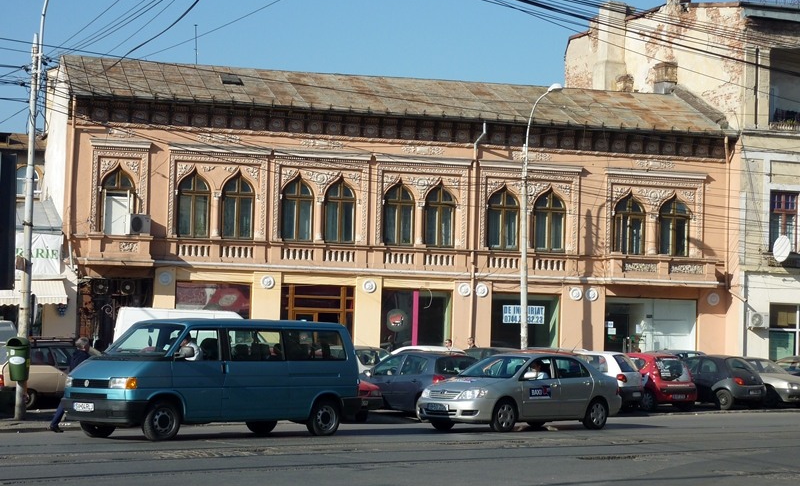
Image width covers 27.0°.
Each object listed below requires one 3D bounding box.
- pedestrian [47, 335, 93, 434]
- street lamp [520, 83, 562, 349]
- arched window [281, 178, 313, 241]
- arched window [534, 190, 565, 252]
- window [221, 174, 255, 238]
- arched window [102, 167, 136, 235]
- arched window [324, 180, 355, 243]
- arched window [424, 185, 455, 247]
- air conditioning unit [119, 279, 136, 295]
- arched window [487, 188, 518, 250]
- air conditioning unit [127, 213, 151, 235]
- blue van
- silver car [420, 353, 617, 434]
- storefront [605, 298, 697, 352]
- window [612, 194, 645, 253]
[{"bbox_3d":[-5.275,2.287,26.800,0.700,1.560,0.500,3,-4,-30],"label":"pedestrian"},{"bbox_3d":[4.020,-0.050,47.143,1.250,8.926,0.300,-1,-4,38],"label":"street lamp"},{"bbox_3d":[-3.065,-0.992,49.278,0.921,1.868,0.250,2,-3,-14],"label":"arched window"},{"bbox_3d":[4.564,-0.685,50.628,1.010,1.950,0.300,3,-3,-16],"label":"arched window"},{"bbox_3d":[-4.677,-1.079,47.892,0.991,1.960,0.300,3,-3,-16],"label":"window"},{"bbox_3d":[-8.151,-1.197,48.010,0.929,1.935,0.250,2,-3,-14],"label":"arched window"},{"bbox_3d":[-1.803,-0.939,49.592,0.873,1.880,0.250,2,-3,-14],"label":"arched window"},{"bbox_3d":[1.195,-0.802,50.339,0.900,1.849,0.250,2,-3,-14],"label":"arched window"},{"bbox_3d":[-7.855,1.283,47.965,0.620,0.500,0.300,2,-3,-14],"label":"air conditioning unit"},{"bbox_3d":[3.122,-0.739,50.201,1.025,1.934,0.300,3,-3,-16],"label":"arched window"},{"bbox_3d":[-7.215,-0.511,46.000,0.320,0.550,0.800,-1,-4,33],"label":"air conditioning unit"},{"bbox_3d":[-3.004,2.183,27.274,5.060,1.940,1.840,5,-4,-44],"label":"blue van"},{"bbox_3d":[2.318,2.827,31.888,4.410,1.470,1.710,5,-4,-43],"label":"silver car"},{"bbox_3d":[7.768,3.220,51.796,3.040,2.954,0.400,2,-3,-14],"label":"storefront"},{"bbox_3d":[7.078,-0.587,51.373,1.091,1.886,0.300,3,-3,-16],"label":"window"}]

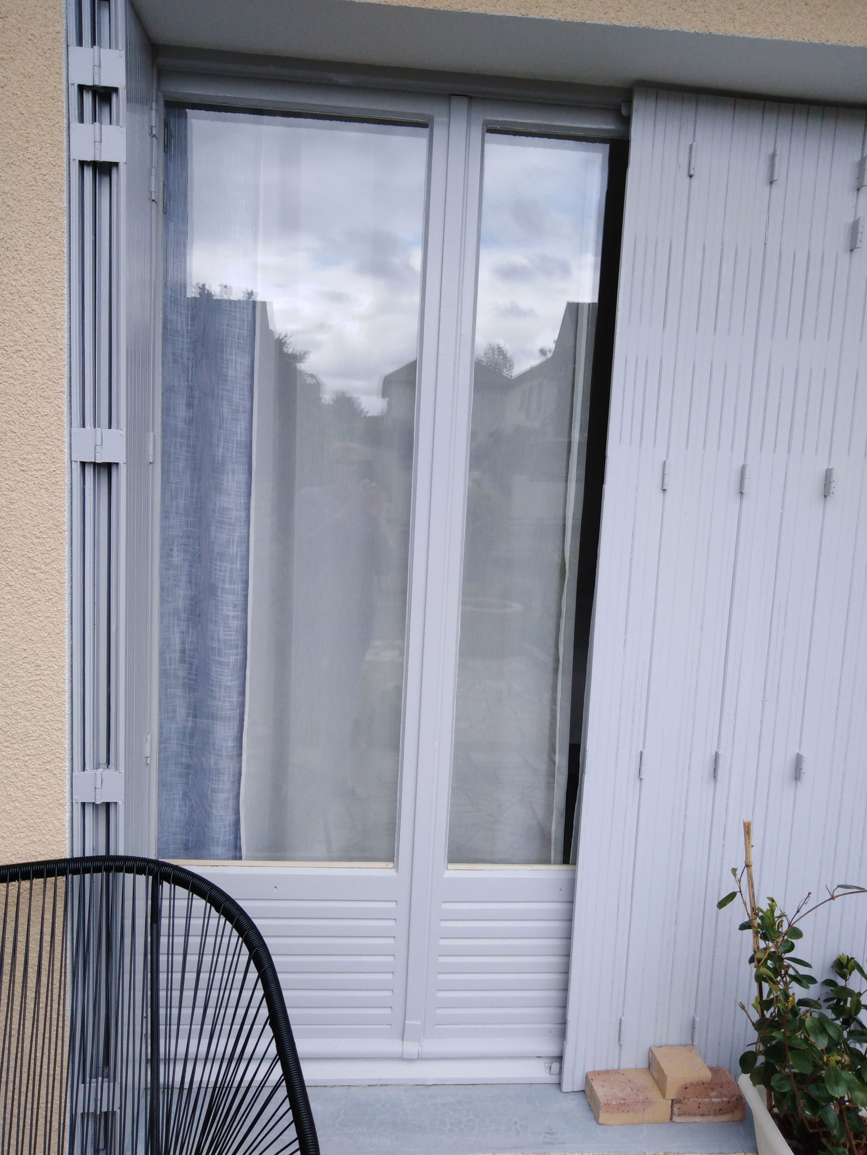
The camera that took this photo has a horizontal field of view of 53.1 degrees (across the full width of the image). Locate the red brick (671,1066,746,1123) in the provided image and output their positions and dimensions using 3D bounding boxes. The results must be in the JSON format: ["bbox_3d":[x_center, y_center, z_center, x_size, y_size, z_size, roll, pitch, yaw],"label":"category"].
[{"bbox_3d":[0.619,1.201,2.016,0.166,0.057,0.106,2,7,-5],"label":"red brick"}]

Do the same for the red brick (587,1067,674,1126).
[{"bbox_3d":[0.450,1.194,2.001,0.169,0.057,0.106,2,7,-5],"label":"red brick"}]

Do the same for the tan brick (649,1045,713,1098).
[{"bbox_3d":[0.569,1.142,2.004,0.107,0.057,0.106,2,7,-5],"label":"tan brick"}]

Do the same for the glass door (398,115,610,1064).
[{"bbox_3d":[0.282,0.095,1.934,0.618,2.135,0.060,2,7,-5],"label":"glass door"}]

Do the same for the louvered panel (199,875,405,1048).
[{"bbox_3d":[-0.360,0.874,1.985,0.582,0.437,0.040,2,7,-5],"label":"louvered panel"}]

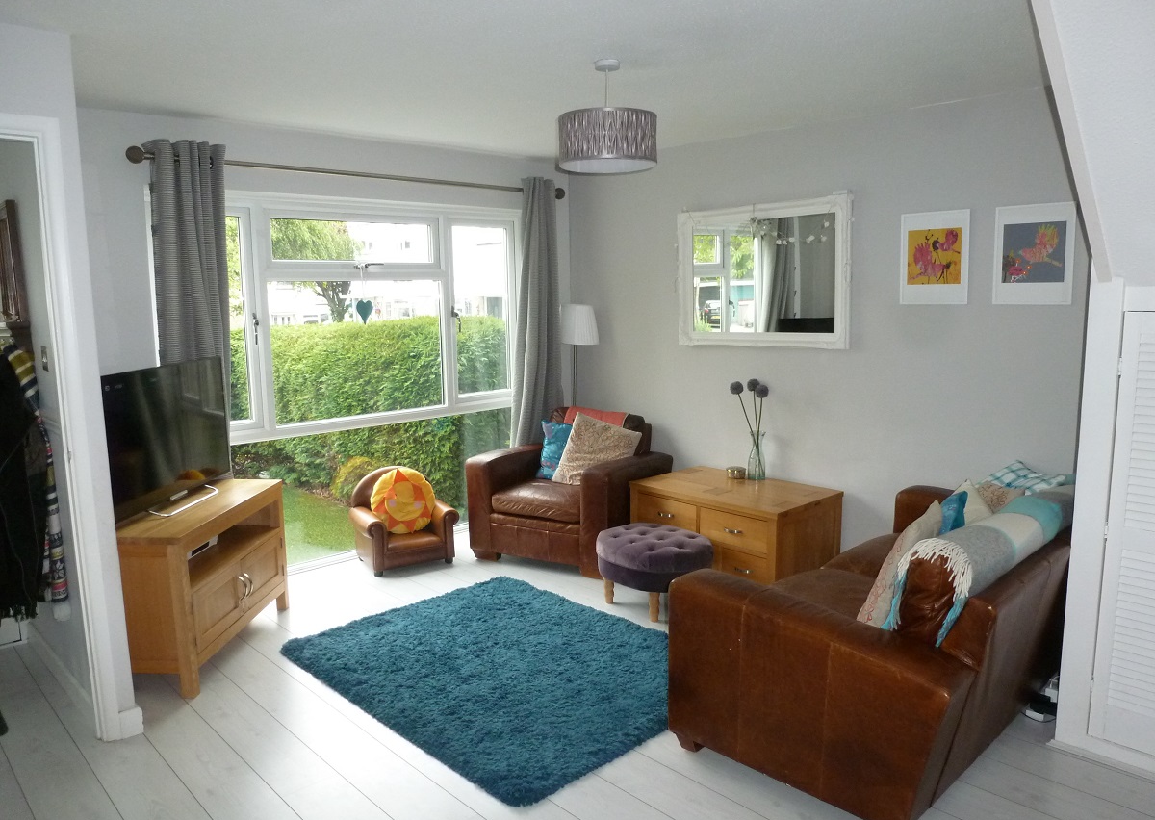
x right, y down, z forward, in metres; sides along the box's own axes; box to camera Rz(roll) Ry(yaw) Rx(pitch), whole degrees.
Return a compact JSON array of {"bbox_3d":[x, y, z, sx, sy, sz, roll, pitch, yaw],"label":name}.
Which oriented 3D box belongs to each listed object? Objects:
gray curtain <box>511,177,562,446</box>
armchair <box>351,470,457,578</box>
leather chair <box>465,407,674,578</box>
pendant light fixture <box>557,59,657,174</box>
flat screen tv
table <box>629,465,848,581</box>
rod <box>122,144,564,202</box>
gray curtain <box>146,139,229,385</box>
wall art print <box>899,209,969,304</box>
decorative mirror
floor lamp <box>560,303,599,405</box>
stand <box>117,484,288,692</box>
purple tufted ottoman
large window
[{"bbox_3d":[-0.283,-0.364,5.224,0.470,2.180,0.150,-9,12,-43],"label":"gray curtain"},{"bbox_3d":[-0.985,0.604,4.544,0.530,0.530,0.400,-6,10,-29],"label":"armchair"},{"bbox_3d":[-0.005,0.426,4.737,0.880,0.790,0.950,3,10,28],"label":"leather chair"},{"bbox_3d":[0.113,-1.115,3.017,0.370,0.373,0.370,-1,8,0],"label":"pendant light fixture"},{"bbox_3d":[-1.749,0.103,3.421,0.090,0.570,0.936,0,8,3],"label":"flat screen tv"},{"bbox_3d":[0.856,0.650,4.380,0.622,0.462,0.951,-8,11,-43],"label":"table"},{"bbox_3d":[-1.018,-1.268,4.390,2.630,0.080,0.100,-9,12,-43],"label":"rod"},{"bbox_3d":[-1.771,-0.125,3.804,0.360,2.180,0.150,-9,12,-43],"label":"gray curtain"},{"bbox_3d":[1.678,-0.711,3.761,0.025,0.424,0.316,-8,11,-43],"label":"wall art print"},{"bbox_3d":[1.000,-0.743,4.457,0.050,0.774,1.105,-8,11,-43],"label":"decorative mirror"},{"bbox_3d":[0.003,0.022,5.357,0.291,1.467,0.291,-8,11,-43],"label":"floor lamp"},{"bbox_3d":[-1.681,0.727,3.468,0.470,0.630,0.930,-1,8,2],"label":"stand"},{"bbox_3d":[0.375,0.773,3.892,0.575,0.335,0.575,-1,8,0],"label":"purple tufted ottoman"},{"bbox_3d":[-1.176,-0.165,4.658,2.286,2.067,0.100,-8,11,-43],"label":"large window"}]

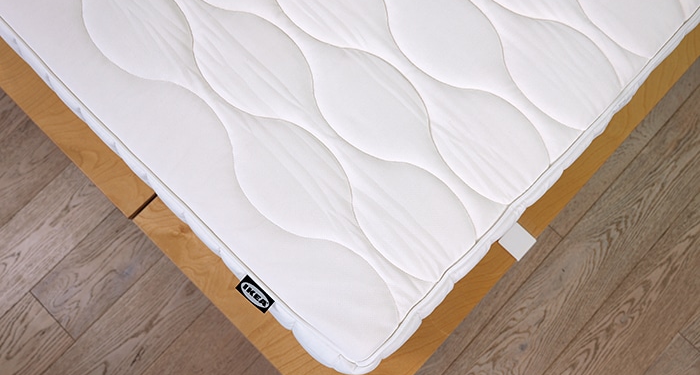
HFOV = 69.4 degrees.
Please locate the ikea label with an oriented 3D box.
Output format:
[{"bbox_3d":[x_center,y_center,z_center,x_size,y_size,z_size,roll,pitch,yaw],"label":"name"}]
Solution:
[{"bbox_3d":[-0.155,0.177,0.833,0.064,0.002,0.028,43,95,7],"label":"ikea label"}]

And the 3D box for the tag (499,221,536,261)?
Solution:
[{"bbox_3d":[0.286,0.092,0.861,0.046,0.002,0.048,44,83,2],"label":"tag"}]

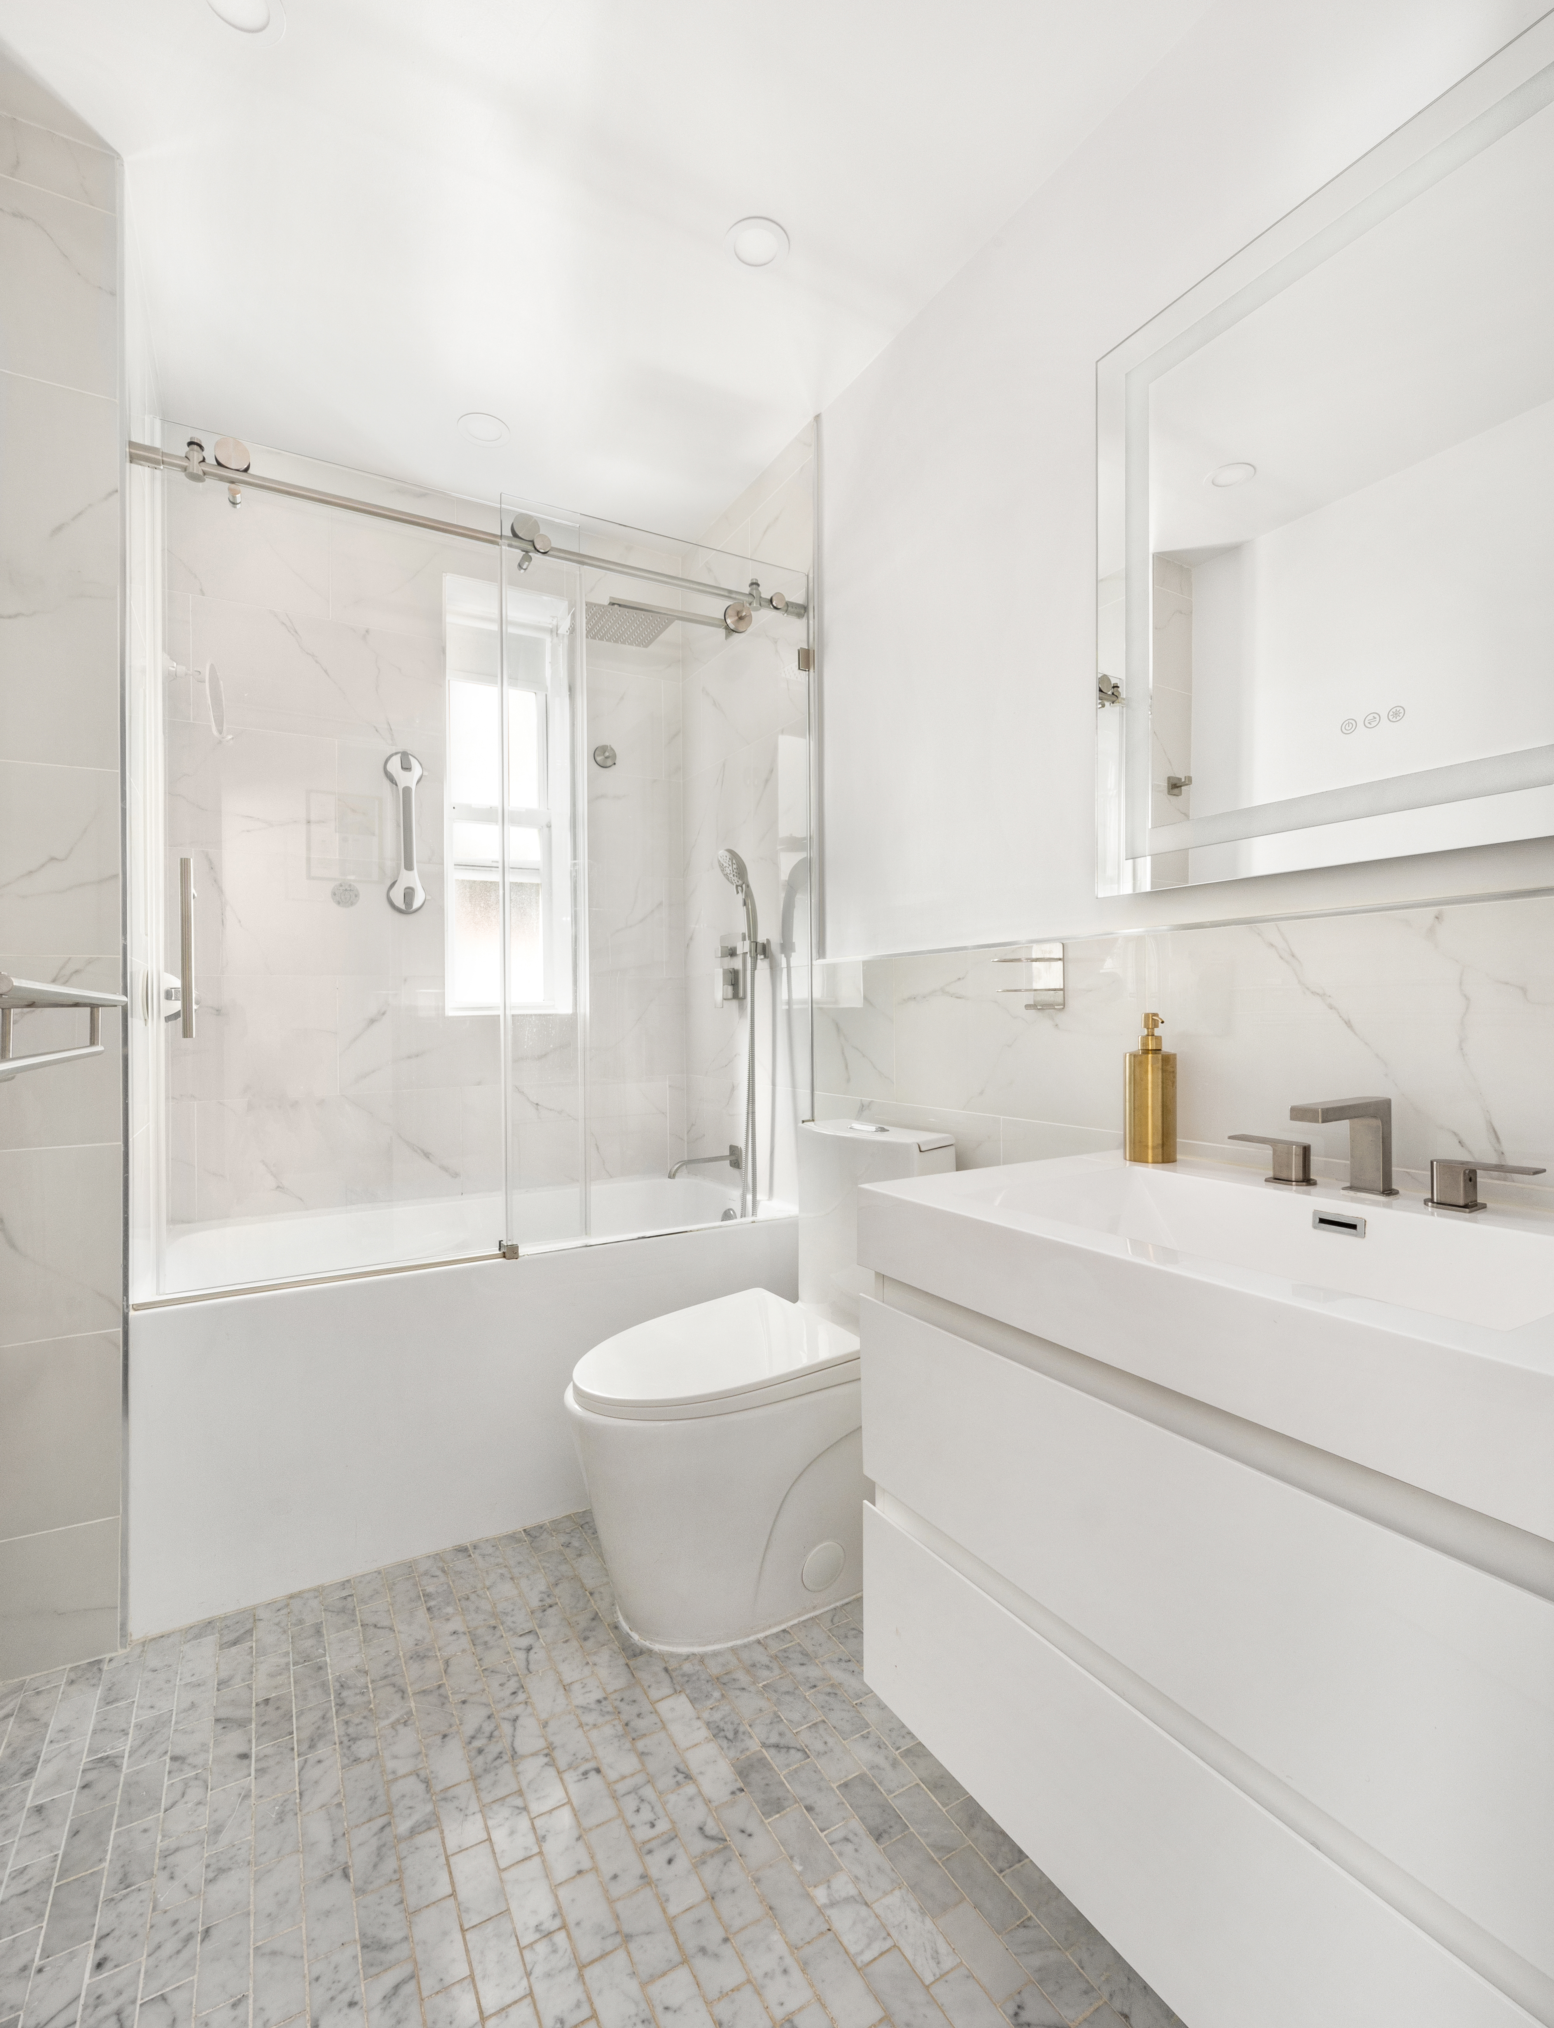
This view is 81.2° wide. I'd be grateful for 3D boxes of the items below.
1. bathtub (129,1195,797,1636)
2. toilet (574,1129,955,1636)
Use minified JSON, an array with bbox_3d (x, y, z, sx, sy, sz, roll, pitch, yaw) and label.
[{"bbox_3d":[-0.671,0.761,2.154,1.349,0.539,0.770,0,0,-30],"label":"bathtub"},{"bbox_3d":[-0.051,0.631,1.688,0.700,0.798,0.376,0,0,-30],"label":"toilet"}]

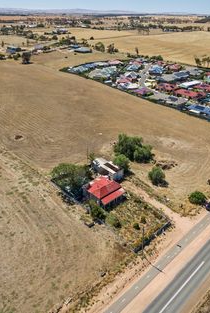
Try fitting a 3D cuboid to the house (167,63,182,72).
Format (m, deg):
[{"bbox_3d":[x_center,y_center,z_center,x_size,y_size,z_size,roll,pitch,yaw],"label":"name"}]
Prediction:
[{"bbox_3d":[81.750,-104.840,307.150,14.000,4.800,13.000,-23,36,-36],"label":"house"}]

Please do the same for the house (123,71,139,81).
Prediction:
[{"bbox_3d":[28.050,-86.360,274.430,14.000,5.000,15.000,7,29,12],"label":"house"}]

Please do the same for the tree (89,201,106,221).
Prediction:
[{"bbox_3d":[-2.570,19.050,92.580,6.000,5.800,6.000,0,29,0],"label":"tree"}]

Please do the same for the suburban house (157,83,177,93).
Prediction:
[{"bbox_3d":[54.700,-61.980,230.190,12.500,5.000,14.500,-18,34,-30],"label":"suburban house"}]

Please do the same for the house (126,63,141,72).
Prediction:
[{"bbox_3d":[33.820,-106.200,310.850,13.500,5.000,15.000,7,29,12],"label":"house"}]

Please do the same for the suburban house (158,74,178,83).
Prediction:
[{"bbox_3d":[61.830,-76.120,254.240,15.500,4.800,13.000,-23,37,-37],"label":"suburban house"}]

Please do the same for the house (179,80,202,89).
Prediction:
[{"bbox_3d":[76.800,-64.740,234.030,9.000,4.500,22.000,25,37,38],"label":"house"}]

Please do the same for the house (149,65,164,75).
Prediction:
[{"bbox_3d":[59.200,-101.330,301.810,14.500,5.500,15.000,9,30,15],"label":"house"}]

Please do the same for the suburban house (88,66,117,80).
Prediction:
[{"bbox_3d":[-2.350,-86.930,272.570,20.000,5.000,24.000,15,32,24],"label":"suburban house"}]

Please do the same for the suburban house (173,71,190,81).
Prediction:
[{"bbox_3d":[78.310,-83.080,267.290,16.000,4.800,12.500,-21,36,-34],"label":"suburban house"}]

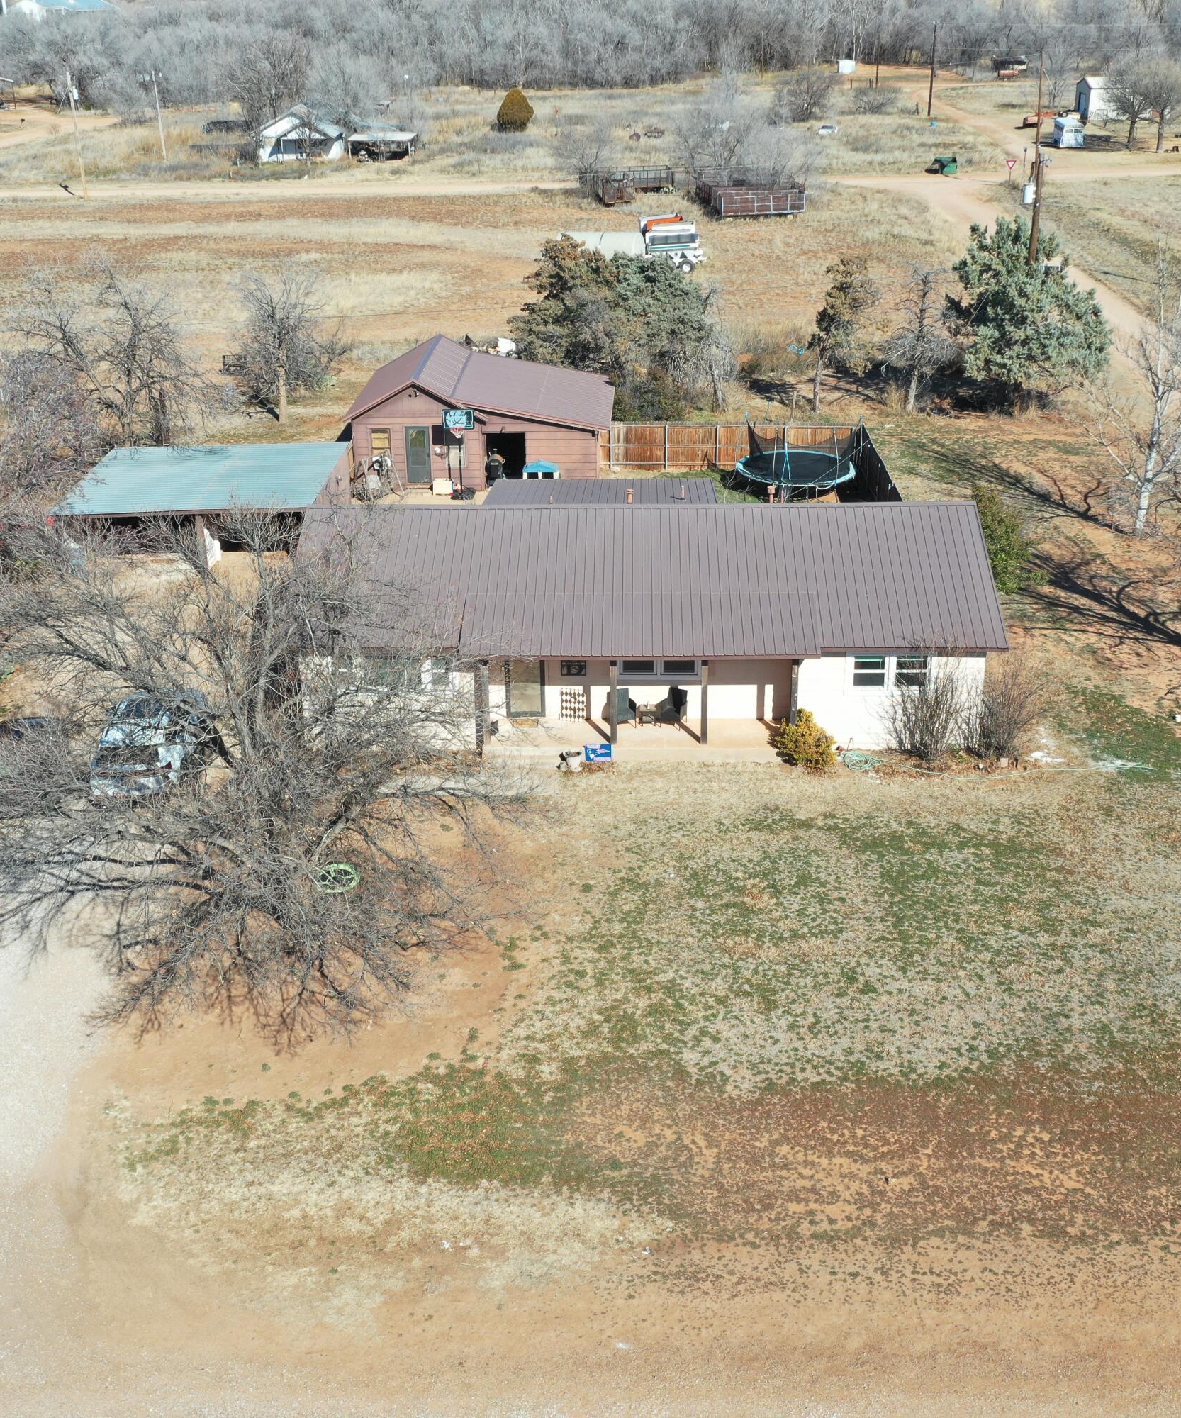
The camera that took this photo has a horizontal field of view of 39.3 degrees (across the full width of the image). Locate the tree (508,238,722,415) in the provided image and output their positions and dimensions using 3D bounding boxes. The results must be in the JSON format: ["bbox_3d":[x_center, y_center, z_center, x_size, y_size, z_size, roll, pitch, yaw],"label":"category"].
[{"bbox_3d":[1.100,-15.763,68.049,8.700,6.599,7.600,-1,25,0],"label":"tree"}]

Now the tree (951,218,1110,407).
[{"bbox_3d":[18.164,-16.607,68.363,6.400,7.201,6.200,5,25,14],"label":"tree"}]

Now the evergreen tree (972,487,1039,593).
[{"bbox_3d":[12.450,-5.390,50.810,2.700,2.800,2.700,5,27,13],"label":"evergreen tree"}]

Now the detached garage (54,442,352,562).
[{"bbox_3d":[-12.179,-6.473,53.396,7.800,2.250,6.900,-1,25,1],"label":"detached garage"}]

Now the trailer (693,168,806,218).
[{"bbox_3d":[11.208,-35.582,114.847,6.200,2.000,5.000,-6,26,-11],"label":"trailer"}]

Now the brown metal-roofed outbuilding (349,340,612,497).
[{"bbox_3d":[-3.823,-11.021,60.917,9.183,4.002,7.438,0,25,2],"label":"brown metal-roofed outbuilding"}]

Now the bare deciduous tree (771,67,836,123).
[{"bbox_3d":[23.839,-68.741,184.714,7.200,5.406,6.500,2,25,7],"label":"bare deciduous tree"}]

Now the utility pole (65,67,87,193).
[{"bbox_3d":[-40.539,-45.722,130.959,0.800,9.487,0.600,-1,25,0],"label":"utility pole"}]

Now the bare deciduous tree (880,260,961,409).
[{"bbox_3d":[13.380,-14.990,67.170,2.900,5.800,2.800,4,26,10],"label":"bare deciduous tree"}]

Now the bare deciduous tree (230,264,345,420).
[{"bbox_3d":[-12.550,-14.612,66.521,4.600,6.216,4.500,-1,25,0],"label":"bare deciduous tree"}]

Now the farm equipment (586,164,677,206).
[{"bbox_3d":[3.126,-40.488,127.187,6.600,2.300,4.500,2,25,7],"label":"farm equipment"}]

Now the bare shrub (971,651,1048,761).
[{"bbox_3d":[10.170,0.020,40.160,1.750,2.400,1.600,6,27,14],"label":"bare shrub"}]

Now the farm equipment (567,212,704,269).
[{"bbox_3d":[2.570,-27.530,96.940,8.200,2.900,2.600,-1,26,0],"label":"farm equipment"}]

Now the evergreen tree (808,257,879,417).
[{"bbox_3d":[9.976,-15.003,66.290,2.750,6.236,2.700,3,25,8],"label":"evergreen tree"}]

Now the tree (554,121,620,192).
[{"bbox_3d":[-0.354,-41.252,124.012,4.800,4.900,4.600,-1,25,0],"label":"tree"}]

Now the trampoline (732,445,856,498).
[{"bbox_3d":[7.166,-7.958,57.660,4.170,0.950,4.170,-1,25,0],"label":"trampoline"}]

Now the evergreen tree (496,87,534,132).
[{"bbox_3d":[-7.926,-63.053,173.834,3.800,3.956,3.800,-1,25,0],"label":"evergreen tree"}]

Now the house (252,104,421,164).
[{"bbox_3d":[-23.911,-54.595,155.813,14.600,5.000,10.500,0,25,3],"label":"house"}]

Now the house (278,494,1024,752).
[{"bbox_3d":[1.342,-3.078,42.897,16.798,4.669,10.657,0,25,2],"label":"house"}]

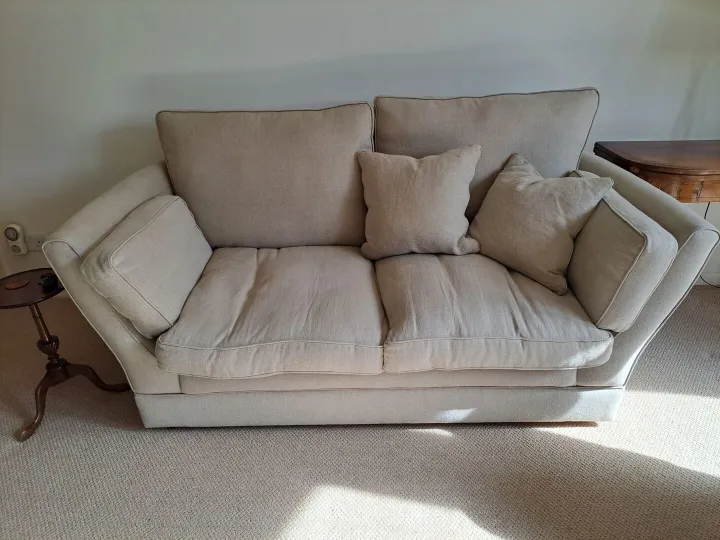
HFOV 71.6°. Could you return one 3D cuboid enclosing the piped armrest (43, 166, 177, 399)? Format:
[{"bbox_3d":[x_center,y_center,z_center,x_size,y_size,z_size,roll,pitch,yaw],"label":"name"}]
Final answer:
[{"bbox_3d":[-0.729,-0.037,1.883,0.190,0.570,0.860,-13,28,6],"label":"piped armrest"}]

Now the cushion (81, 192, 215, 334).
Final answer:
[{"bbox_3d":[-0.710,-0.032,1.779,0.135,0.300,0.530,-25,26,12],"label":"cushion"}]

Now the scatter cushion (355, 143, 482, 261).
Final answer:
[{"bbox_3d":[0.224,-0.258,1.911,0.440,0.420,0.150,-1,18,-1],"label":"scatter cushion"}]

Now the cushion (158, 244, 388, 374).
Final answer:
[{"bbox_3d":[-0.283,0.109,1.847,0.720,0.185,0.680,-1,28,-1],"label":"cushion"}]

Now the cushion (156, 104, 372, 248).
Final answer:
[{"bbox_3d":[-0.357,-0.360,2.030,0.790,0.580,0.180,-1,14,-1],"label":"cushion"}]

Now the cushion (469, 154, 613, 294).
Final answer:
[{"bbox_3d":[0.675,-0.198,1.908,0.150,0.410,0.410,-1,29,-48],"label":"cushion"}]

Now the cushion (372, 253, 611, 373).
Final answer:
[{"bbox_3d":[0.428,0.096,1.868,0.730,0.185,0.680,-1,28,-1],"label":"cushion"}]

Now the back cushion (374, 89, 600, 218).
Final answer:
[{"bbox_3d":[0.481,-0.399,2.028,0.810,0.620,0.180,-1,14,-1],"label":"back cushion"}]

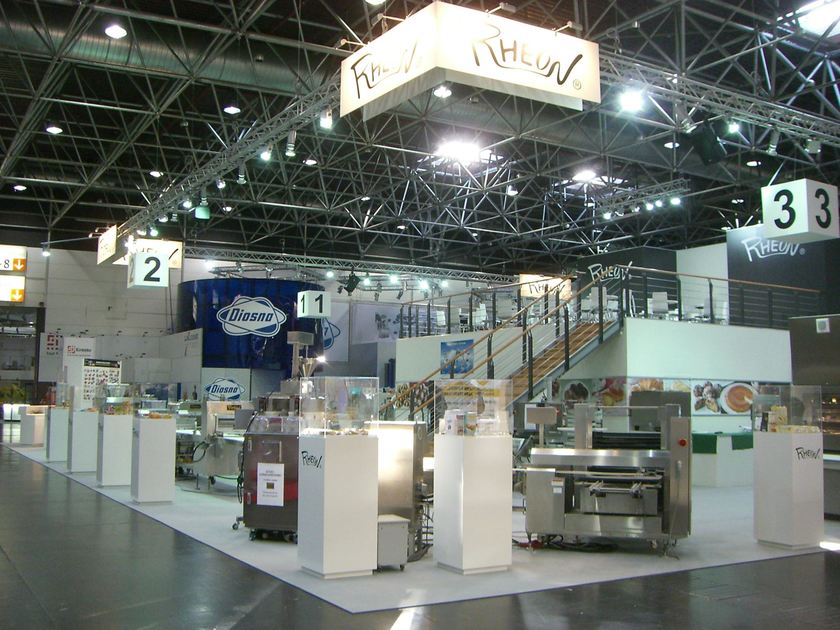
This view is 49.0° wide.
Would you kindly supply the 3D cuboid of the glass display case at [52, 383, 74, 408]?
[{"bbox_3d":[-7.787,1.791,20.077,0.498,0.496,0.498,3,-6,-29],"label":"glass display case"}]

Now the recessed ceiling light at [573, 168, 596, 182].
[{"bbox_3d":[6.509,-5.518,36.502,0.900,0.280,0.900,3,-6,-30],"label":"recessed ceiling light"}]

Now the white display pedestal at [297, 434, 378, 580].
[{"bbox_3d":[-0.714,1.642,8.055,0.500,1.170,0.500,3,-6,-30],"label":"white display pedestal"}]

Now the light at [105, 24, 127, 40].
[{"bbox_3d":[-7.081,-6.565,21.440,0.500,0.200,0.500,3,-6,-30],"label":"light"}]

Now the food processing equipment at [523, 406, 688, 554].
[{"bbox_3d":[1.942,1.682,9.841,1.620,1.480,1.250,0,-5,5],"label":"food processing equipment"}]

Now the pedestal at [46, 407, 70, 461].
[{"bbox_3d":[-7.793,2.611,20.006,0.498,1.150,0.498,3,-6,-29],"label":"pedestal"}]

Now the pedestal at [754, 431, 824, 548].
[{"bbox_3d":[3.819,1.797,9.566,0.498,1.150,0.498,3,-6,-31],"label":"pedestal"}]

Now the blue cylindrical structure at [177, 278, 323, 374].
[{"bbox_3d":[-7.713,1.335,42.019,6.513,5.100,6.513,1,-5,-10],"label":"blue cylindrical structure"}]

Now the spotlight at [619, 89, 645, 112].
[{"bbox_3d":[2.317,-2.355,10.100,0.260,0.240,0.260,-1,-5,13],"label":"spotlight"}]

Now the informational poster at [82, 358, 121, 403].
[{"bbox_3d":[-7.224,1.497,20.944,0.040,1.000,1.050,-2,-6,30],"label":"informational poster"}]

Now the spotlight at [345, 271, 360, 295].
[{"bbox_3d":[-1.779,-0.857,24.300,0.400,0.540,0.400,1,-5,-4],"label":"spotlight"}]

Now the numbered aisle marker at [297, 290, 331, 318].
[{"bbox_3d":[-3.170,-0.305,27.433,0.750,0.750,0.750,3,-6,-30],"label":"numbered aisle marker"}]

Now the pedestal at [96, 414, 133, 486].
[{"bbox_3d":[-5.056,2.227,15.259,0.500,1.170,0.500,3,-6,-30],"label":"pedestal"}]

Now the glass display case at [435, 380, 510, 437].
[{"bbox_3d":[0.474,0.829,8.238,0.498,0.496,0.498,3,-6,-29],"label":"glass display case"}]

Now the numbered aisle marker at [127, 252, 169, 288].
[{"bbox_3d":[-6.228,-1.007,21.068,0.750,0.750,0.750,3,-6,-30],"label":"numbered aisle marker"}]

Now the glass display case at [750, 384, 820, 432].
[{"bbox_3d":[3.825,0.977,9.637,0.498,0.496,0.498,3,-6,-31],"label":"glass display case"}]

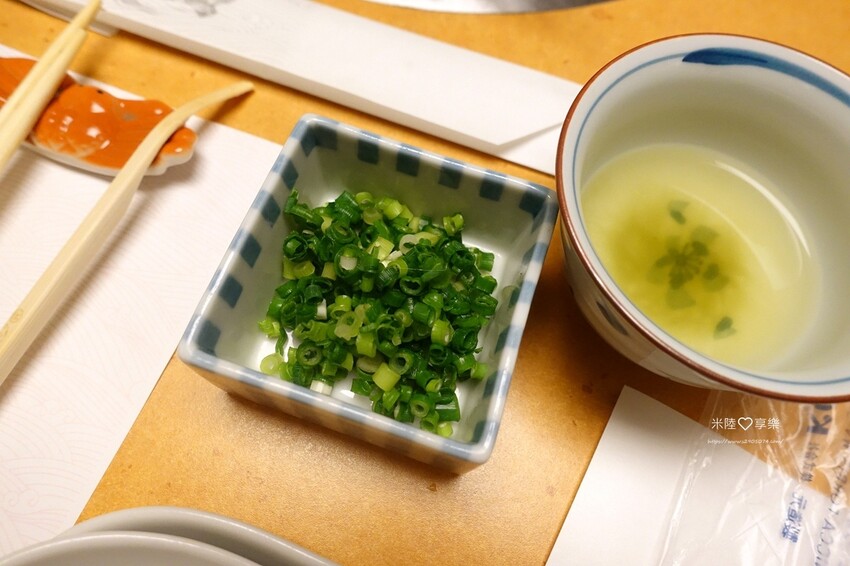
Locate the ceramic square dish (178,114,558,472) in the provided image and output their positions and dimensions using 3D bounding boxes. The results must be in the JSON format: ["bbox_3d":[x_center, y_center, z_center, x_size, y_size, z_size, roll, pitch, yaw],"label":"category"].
[{"bbox_3d":[-0.012,0.004,0.165,0.078,0.041,0.078,18,67,3],"label":"ceramic square dish"}]

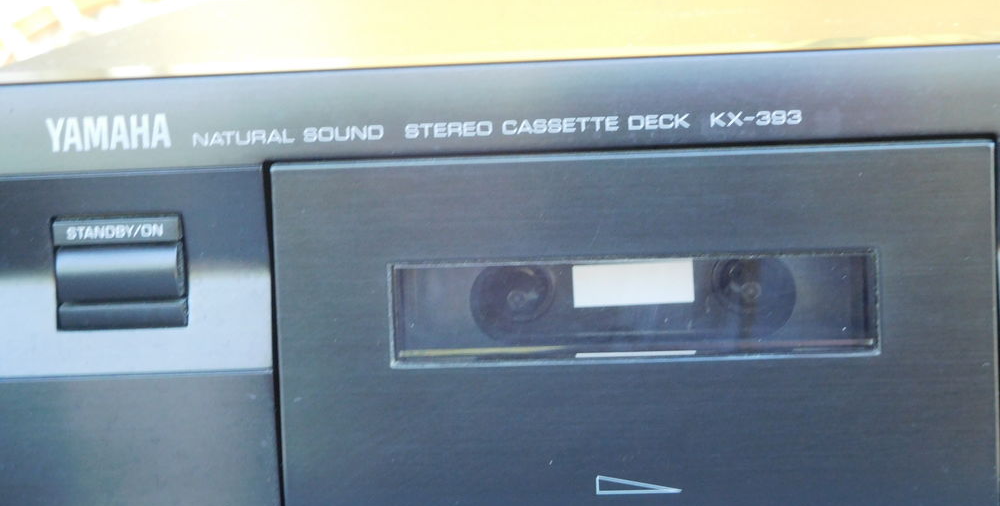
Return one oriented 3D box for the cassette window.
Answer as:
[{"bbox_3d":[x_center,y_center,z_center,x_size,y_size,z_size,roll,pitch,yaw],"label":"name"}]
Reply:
[{"bbox_3d":[0.024,0.010,0.414,0.086,0.018,0.007,-2,10,4],"label":"cassette window"}]

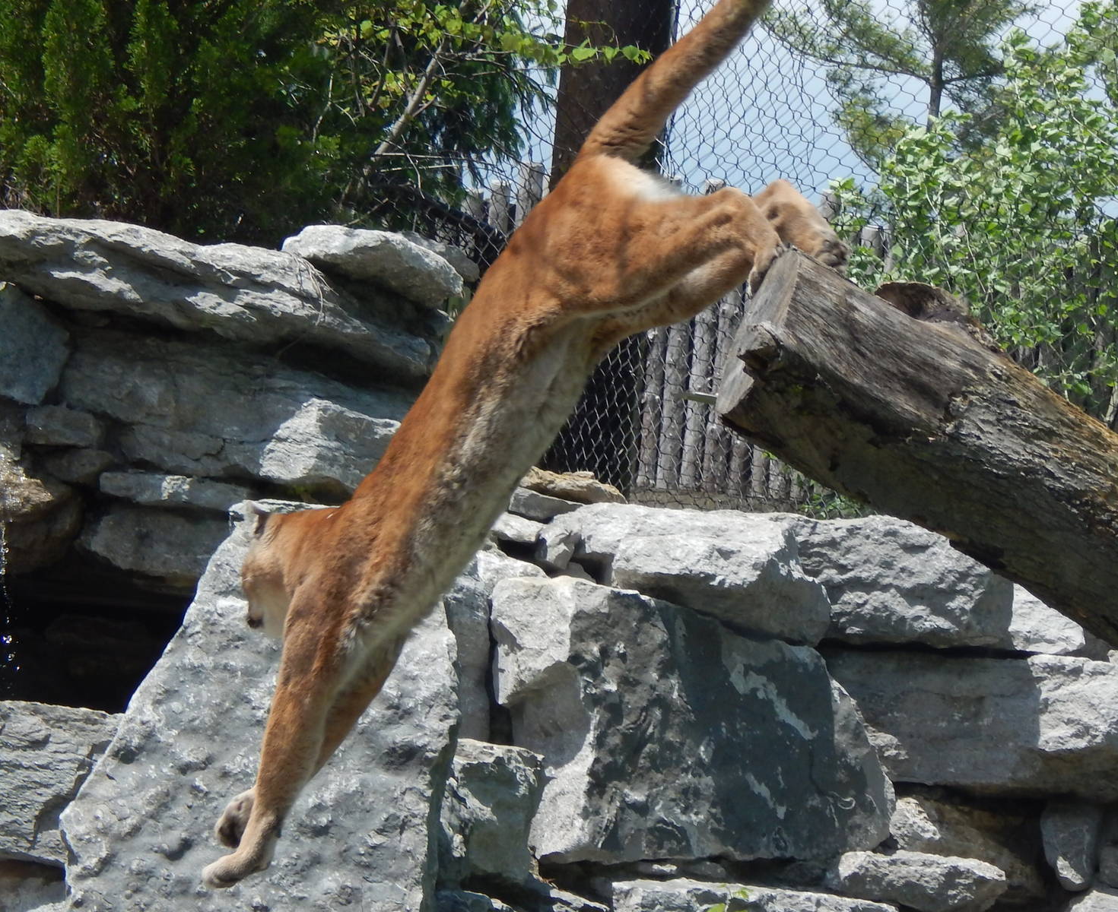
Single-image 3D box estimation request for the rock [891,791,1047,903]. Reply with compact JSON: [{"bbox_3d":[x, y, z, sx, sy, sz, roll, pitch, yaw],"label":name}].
[{"bbox_3d":[0.896,0.856,8.850,0.340,0.240,0.300,0,2,0],"label":"rock"}]

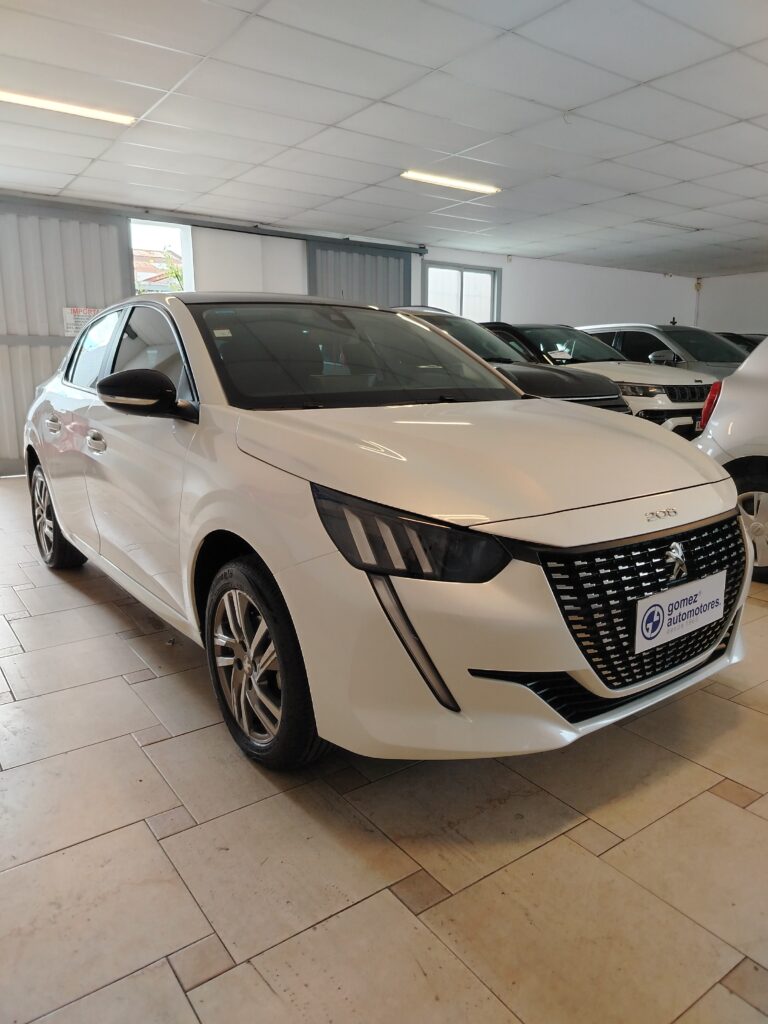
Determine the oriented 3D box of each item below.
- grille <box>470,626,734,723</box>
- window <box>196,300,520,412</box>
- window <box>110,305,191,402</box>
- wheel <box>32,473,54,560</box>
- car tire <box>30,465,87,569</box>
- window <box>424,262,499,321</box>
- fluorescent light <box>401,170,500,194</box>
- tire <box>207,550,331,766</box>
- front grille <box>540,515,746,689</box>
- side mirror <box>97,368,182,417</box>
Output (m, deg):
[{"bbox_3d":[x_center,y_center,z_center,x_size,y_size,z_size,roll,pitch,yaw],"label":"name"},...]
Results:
[{"bbox_3d":[0.679,0.372,1.823,1.100,0.170,0.180,-9,14,-35],"label":"grille"},{"bbox_3d":[-0.124,-0.663,2.730,1.300,0.140,0.770,-9,45,-35],"label":"window"},{"bbox_3d":[-0.815,-0.598,2.567,0.080,0.400,0.930,15,0,-37],"label":"window"},{"bbox_3d":[-1.812,0.019,3.910,0.170,0.450,0.450,-9,14,-35],"label":"wheel"},{"bbox_3d":[-1.802,0.018,3.918,0.200,0.620,0.620,-9,14,-35],"label":"car tire"},{"bbox_3d":[1.199,-3.127,10.701,1.589,1.120,0.120,-8,14,-35],"label":"window"},{"bbox_3d":[0.658,-3.180,6.910,1.210,0.070,0.170,-8,14,-35],"label":"fluorescent light"},{"bbox_3d":[-0.306,0.395,1.903,0.200,0.620,0.620,-9,14,-35],"label":"tire"},{"bbox_3d":[0.698,0.222,1.765,0.830,0.355,0.150,-9,14,-35],"label":"front grille"},{"bbox_3d":[-0.728,-0.367,2.133,0.220,0.155,0.140,-9,14,-35],"label":"side mirror"}]

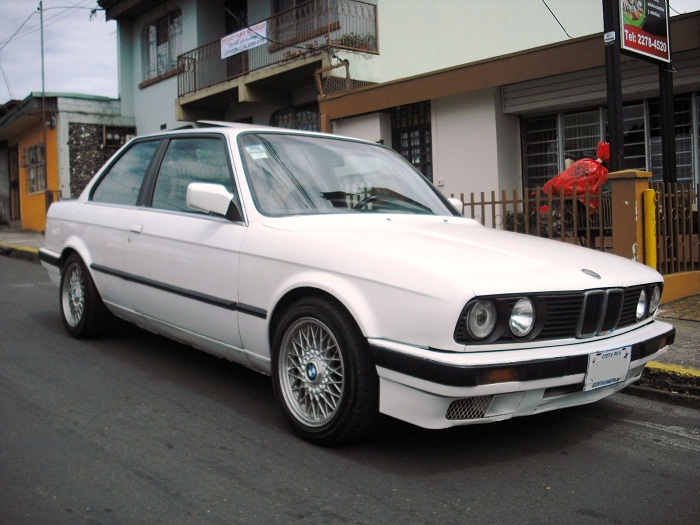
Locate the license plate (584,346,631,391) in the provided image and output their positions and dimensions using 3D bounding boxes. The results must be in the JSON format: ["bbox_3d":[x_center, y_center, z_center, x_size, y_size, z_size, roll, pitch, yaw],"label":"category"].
[{"bbox_3d":[0.964,0.400,2.876,0.300,0.151,0.012,-2,6,-39],"label":"license plate"}]

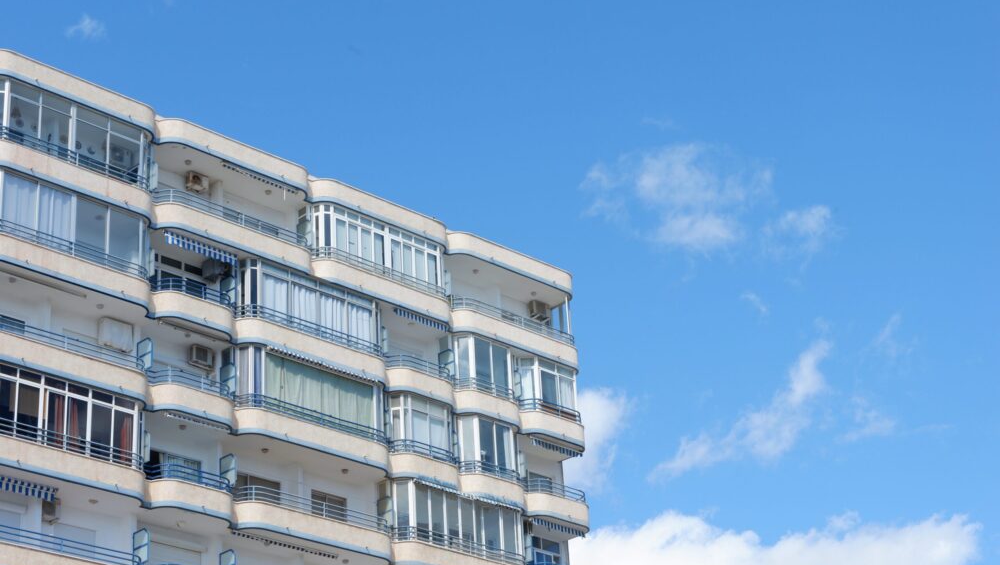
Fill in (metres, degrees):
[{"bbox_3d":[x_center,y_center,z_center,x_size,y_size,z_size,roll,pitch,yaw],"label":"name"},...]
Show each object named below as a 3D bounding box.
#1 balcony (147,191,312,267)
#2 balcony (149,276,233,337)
[{"bbox_3d":[-8.191,-1.236,63.335,5.921,1.301,1.423,21,-34,-41],"label":"balcony"},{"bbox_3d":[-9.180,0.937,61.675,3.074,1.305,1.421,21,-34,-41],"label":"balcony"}]

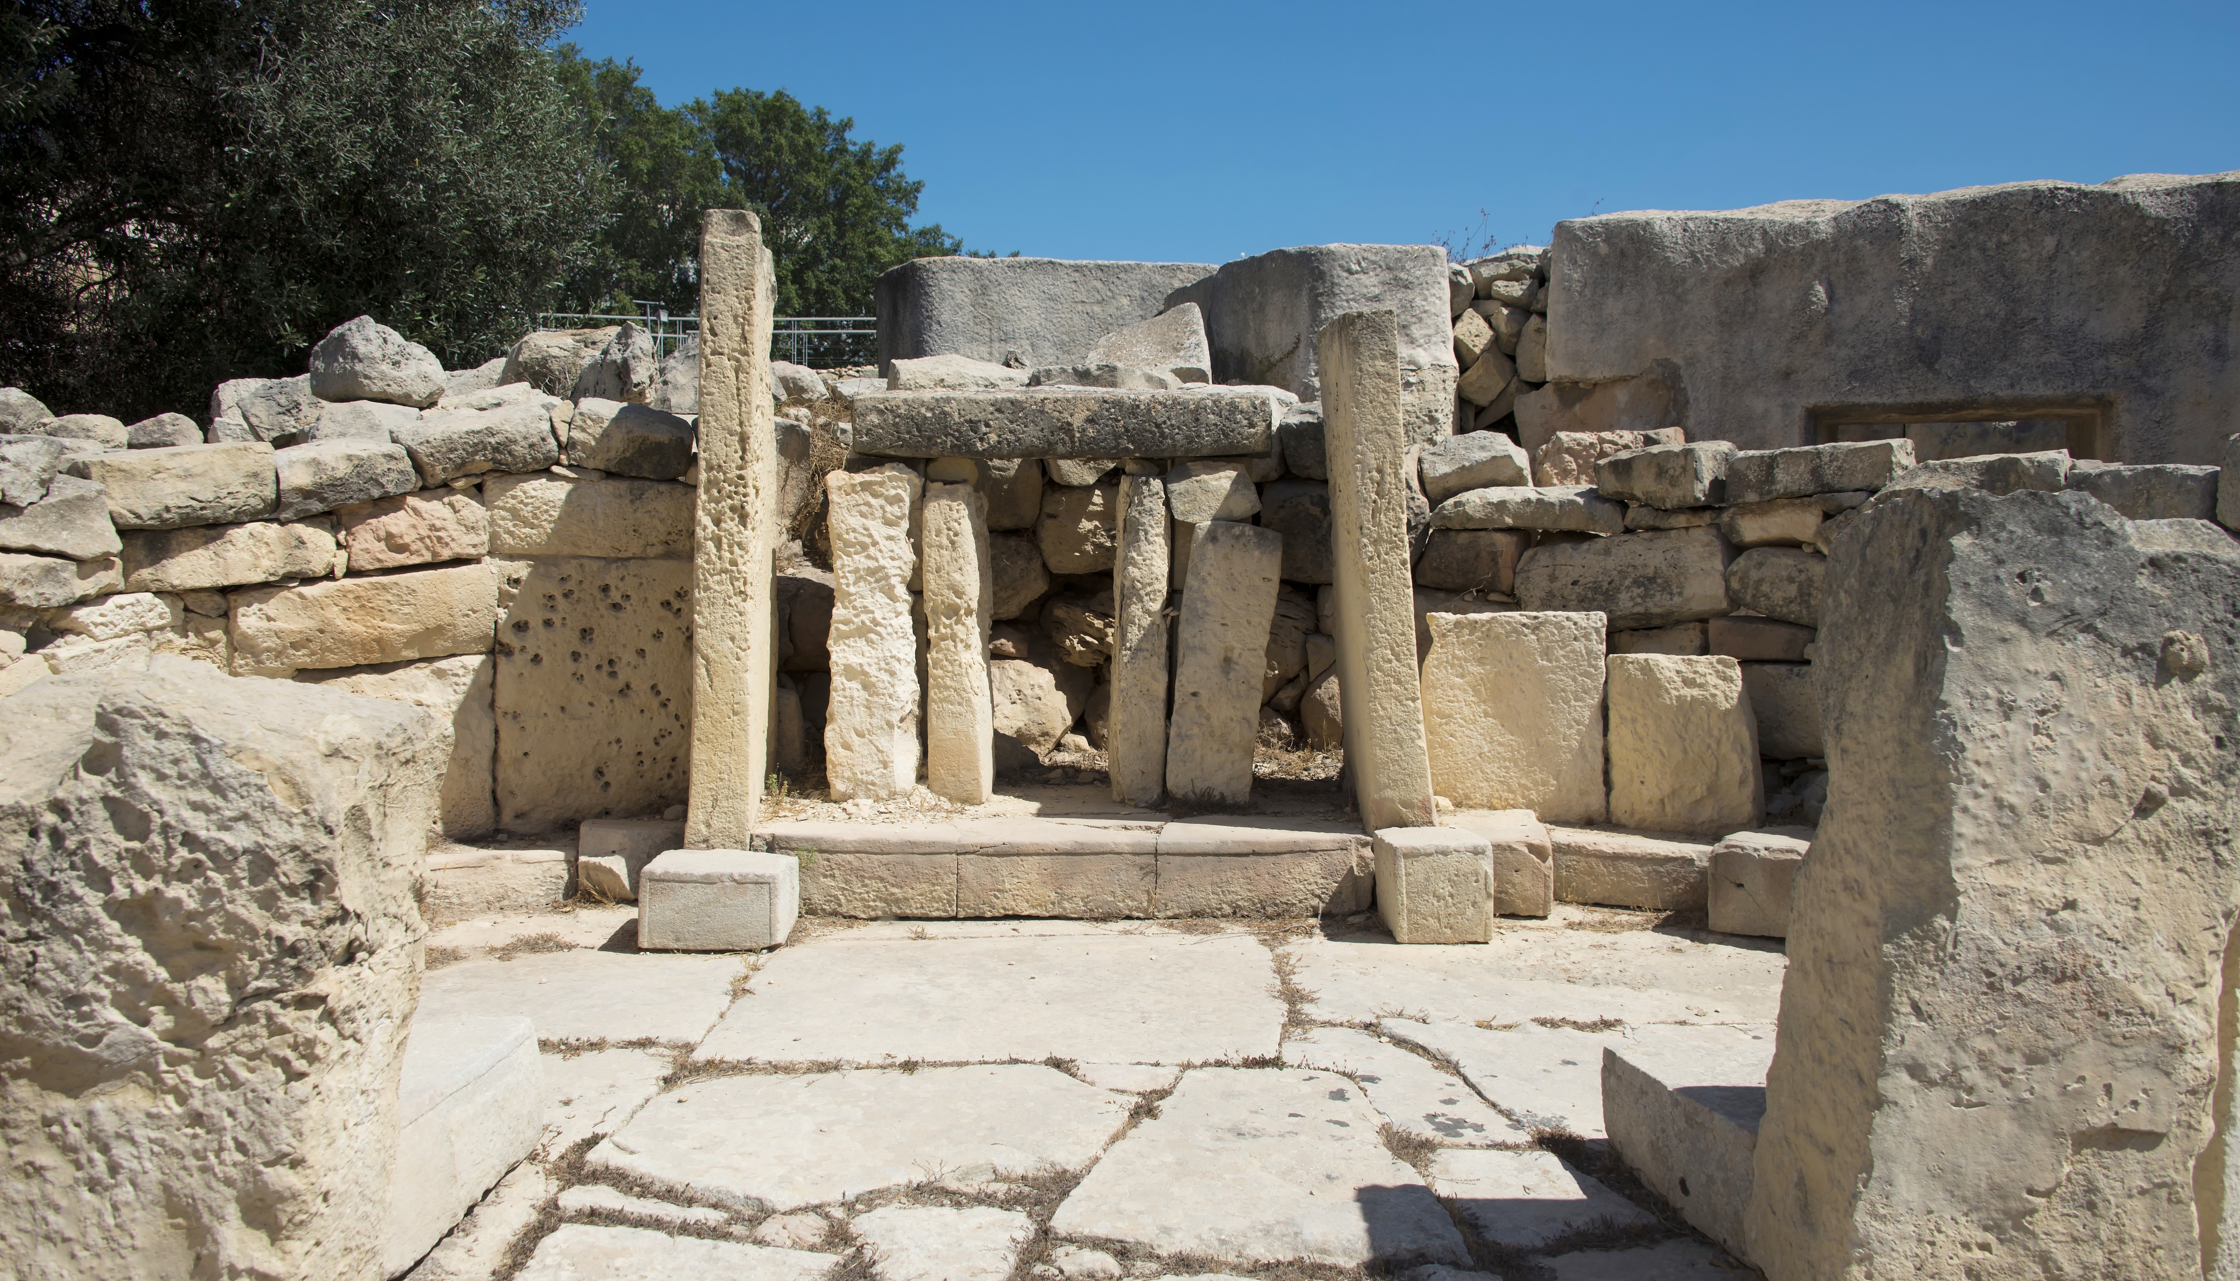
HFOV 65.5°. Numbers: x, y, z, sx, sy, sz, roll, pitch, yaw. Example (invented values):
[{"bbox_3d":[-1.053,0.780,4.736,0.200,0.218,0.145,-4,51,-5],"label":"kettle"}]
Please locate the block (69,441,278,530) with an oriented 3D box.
[{"bbox_3d":[-4.824,-0.793,8.927,0.930,0.380,0.450,-6,5,-25],"label":"block"}]

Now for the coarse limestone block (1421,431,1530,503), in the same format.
[{"bbox_3d":[2.095,-1.030,10.369,0.620,0.380,0.500,0,2,10],"label":"coarse limestone block"}]

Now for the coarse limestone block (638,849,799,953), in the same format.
[{"bbox_3d":[-2.100,1.363,9.130,0.680,0.380,0.620,0,0,-2],"label":"coarse limestone block"}]

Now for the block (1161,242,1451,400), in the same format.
[{"bbox_3d":[1.221,-1.751,11.000,1.100,1.250,1.350,-2,3,-30],"label":"block"}]

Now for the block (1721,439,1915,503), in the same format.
[{"bbox_3d":[3.756,-0.905,9.373,0.900,0.290,0.380,-2,1,33],"label":"block"}]

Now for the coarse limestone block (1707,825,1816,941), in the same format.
[{"bbox_3d":[3.045,1.131,8.150,0.480,0.400,0.550,1,2,26],"label":"coarse limestone block"}]

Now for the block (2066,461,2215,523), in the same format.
[{"bbox_3d":[5.153,-0.737,8.800,0.660,0.300,0.450,0,2,15],"label":"block"}]

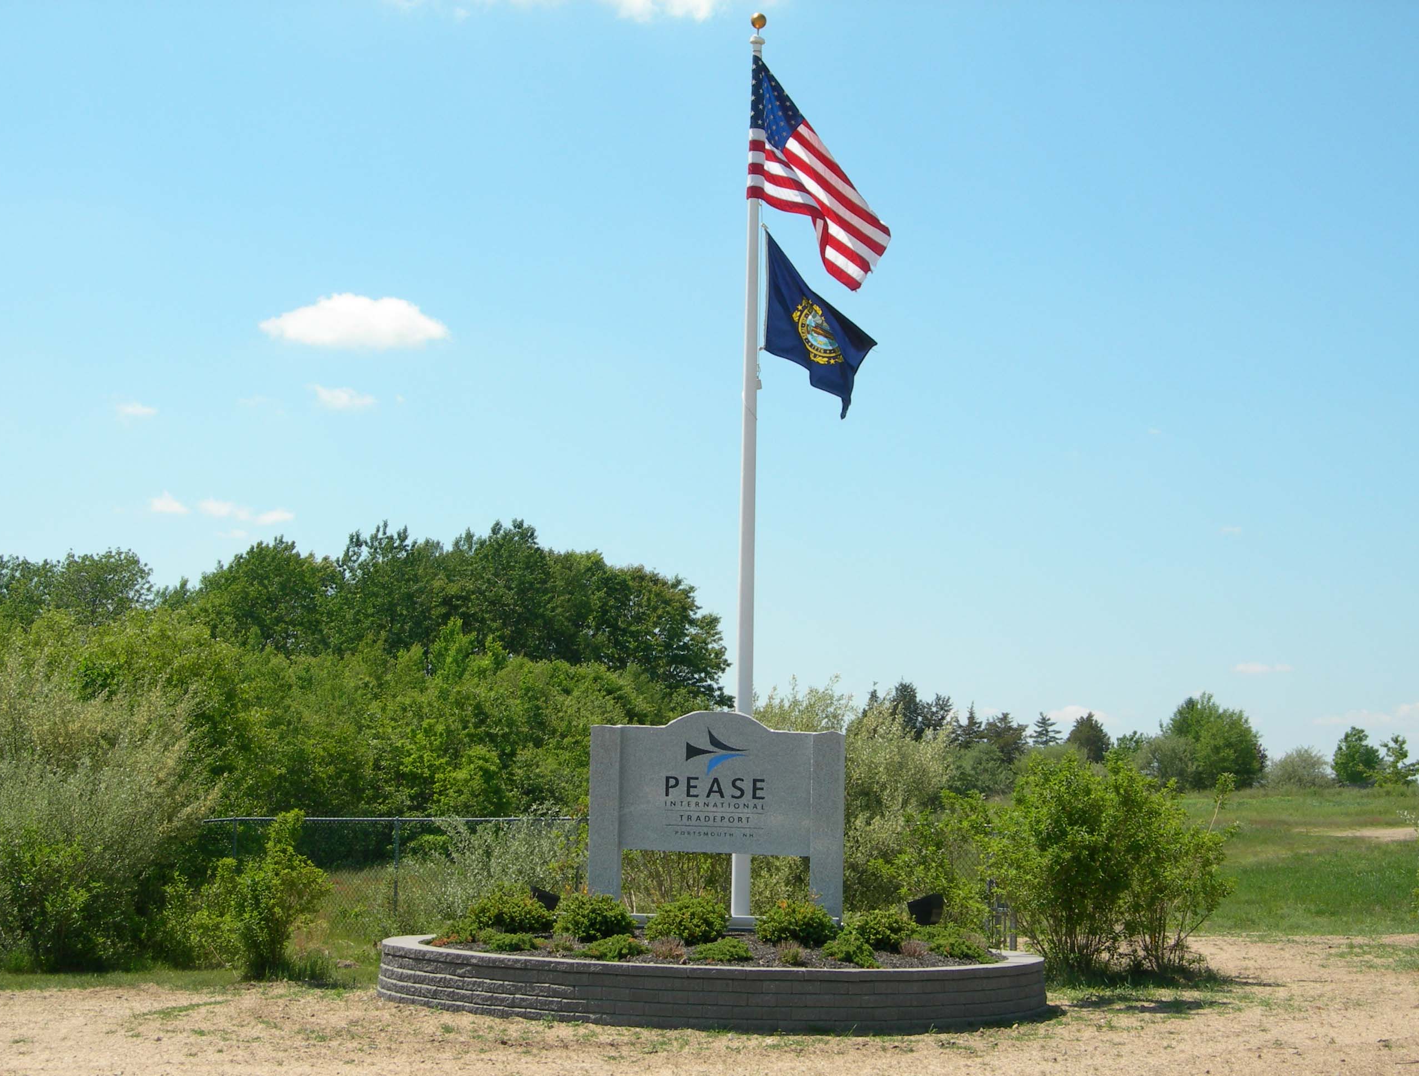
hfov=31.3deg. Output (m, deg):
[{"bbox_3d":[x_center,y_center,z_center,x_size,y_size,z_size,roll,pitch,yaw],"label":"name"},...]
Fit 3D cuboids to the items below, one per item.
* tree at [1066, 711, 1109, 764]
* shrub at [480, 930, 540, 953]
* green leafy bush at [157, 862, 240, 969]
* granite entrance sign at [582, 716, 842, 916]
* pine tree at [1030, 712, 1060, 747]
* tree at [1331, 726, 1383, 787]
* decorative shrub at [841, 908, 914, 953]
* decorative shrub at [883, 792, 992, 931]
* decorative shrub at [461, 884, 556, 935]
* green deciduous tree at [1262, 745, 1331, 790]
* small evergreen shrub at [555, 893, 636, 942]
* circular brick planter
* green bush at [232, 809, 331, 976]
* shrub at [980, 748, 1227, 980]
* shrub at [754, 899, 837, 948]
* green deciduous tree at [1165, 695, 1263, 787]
[{"bbox_3d":[18.655,10.308,124.674,2.211,3.537,2.211,1,-6,0],"label":"tree"},{"bbox_3d":[-1.749,3.513,22.044,0.530,0.200,0.500,1,-6,0],"label":"shrub"},{"bbox_3d":[-5.054,3.731,25.028,0.821,1.039,0.821,1,-6,0],"label":"green leafy bush"},{"bbox_3d":[0.068,2.611,23.606,2.420,1.980,0.270,0,-6,9],"label":"granite entrance sign"},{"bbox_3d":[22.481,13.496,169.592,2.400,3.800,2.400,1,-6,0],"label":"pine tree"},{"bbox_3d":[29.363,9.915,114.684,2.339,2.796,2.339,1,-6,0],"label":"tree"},{"bbox_3d":[1.384,3.204,20.676,0.596,0.349,0.596,1,-6,0],"label":"decorative shrub"},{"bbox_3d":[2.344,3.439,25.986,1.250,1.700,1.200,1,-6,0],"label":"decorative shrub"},{"bbox_3d":[-1.671,3.117,21.181,0.779,0.403,0.701,1,-6,0],"label":"decorative shrub"},{"bbox_3d":[30.127,11.775,129.560,3.600,2.250,3.300,1,-6,0],"label":"green deciduous tree"},{"bbox_3d":[-0.940,3.099,20.682,0.660,0.394,0.627,1,-6,0],"label":"small evergreen shrub"},{"bbox_3d":[0.036,3.786,21.715,5.700,0.510,5.700,1,-6,0],"label":"circular brick planter"},{"bbox_3d":[-4.108,3.406,24.261,0.957,1.595,0.909,1,-6,0],"label":"green bush"},{"bbox_3d":[4.423,3.629,27.982,2.750,2.480,2.300,1,-6,0],"label":"shrub"},{"bbox_3d":[0.773,3.401,22.365,0.750,0.430,0.700,1,-6,0],"label":"shrub"},{"bbox_3d":[23.887,9.634,119.732,4.724,4.565,4.488,1,-6,0],"label":"green deciduous tree"}]

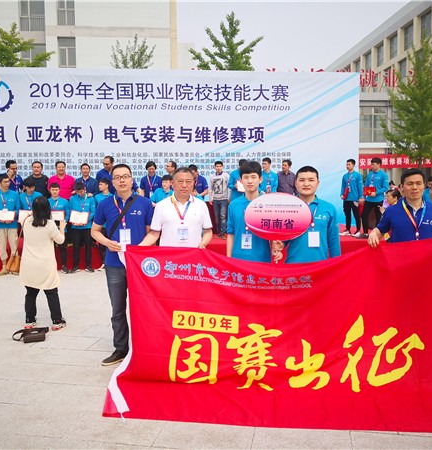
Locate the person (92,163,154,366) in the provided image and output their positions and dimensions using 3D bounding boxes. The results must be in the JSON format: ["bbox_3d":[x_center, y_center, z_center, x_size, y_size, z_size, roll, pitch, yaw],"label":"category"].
[{"bbox_3d":[-0.790,0.343,4.049,0.540,1.734,0.450,-1,4,-3],"label":"person"}]

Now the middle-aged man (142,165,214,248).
[{"bbox_3d":[-0.313,0.369,3.901,0.600,1.700,0.420,-1,4,-3],"label":"middle-aged man"}]

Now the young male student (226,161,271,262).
[{"bbox_3d":[0.320,0.339,3.938,0.480,1.749,0.400,0,4,0],"label":"young male student"}]

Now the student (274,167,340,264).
[{"bbox_3d":[0.756,0.368,3.841,0.550,1.700,0.420,0,4,7],"label":"student"}]

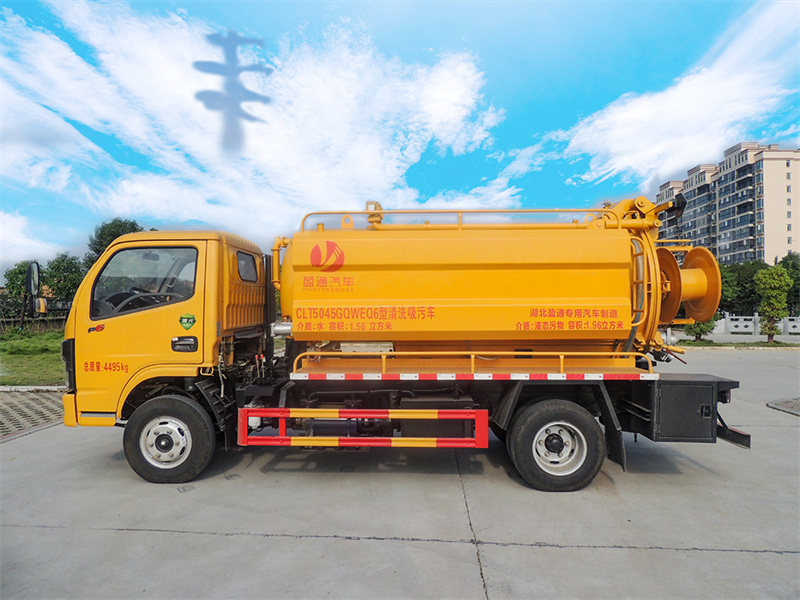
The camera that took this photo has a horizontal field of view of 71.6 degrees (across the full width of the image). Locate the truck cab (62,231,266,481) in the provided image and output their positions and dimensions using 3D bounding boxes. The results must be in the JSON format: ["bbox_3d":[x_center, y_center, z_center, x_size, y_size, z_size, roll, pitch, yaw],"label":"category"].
[{"bbox_3d":[-2.180,0.485,5.543,1.550,2.150,1.850,0,-1,2],"label":"truck cab"}]

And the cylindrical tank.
[{"bbox_3d":[0.900,-0.226,5.484,3.950,1.420,1.800,0,-1,2],"label":"cylindrical tank"}]

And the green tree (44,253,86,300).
[{"bbox_3d":[-15.031,-0.428,25.009,2.200,3.430,2.200,0,-1,0],"label":"green tree"}]

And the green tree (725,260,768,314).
[{"bbox_3d":[23.737,-0.274,38.009,3.200,4.860,3.200,0,-1,0],"label":"green tree"}]

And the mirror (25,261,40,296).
[{"bbox_3d":[-2.970,-0.171,4.483,0.100,0.290,0.170,0,-1,2],"label":"mirror"}]

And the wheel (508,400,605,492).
[{"bbox_3d":[1.325,1.191,4.602,0.770,0.770,0.240,0,-1,2],"label":"wheel"}]

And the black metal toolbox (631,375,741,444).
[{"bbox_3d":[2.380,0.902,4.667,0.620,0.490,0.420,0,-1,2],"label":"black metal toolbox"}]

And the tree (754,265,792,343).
[{"bbox_3d":[14.813,0.139,22.000,1.500,3.090,1.500,0,-1,0],"label":"tree"}]

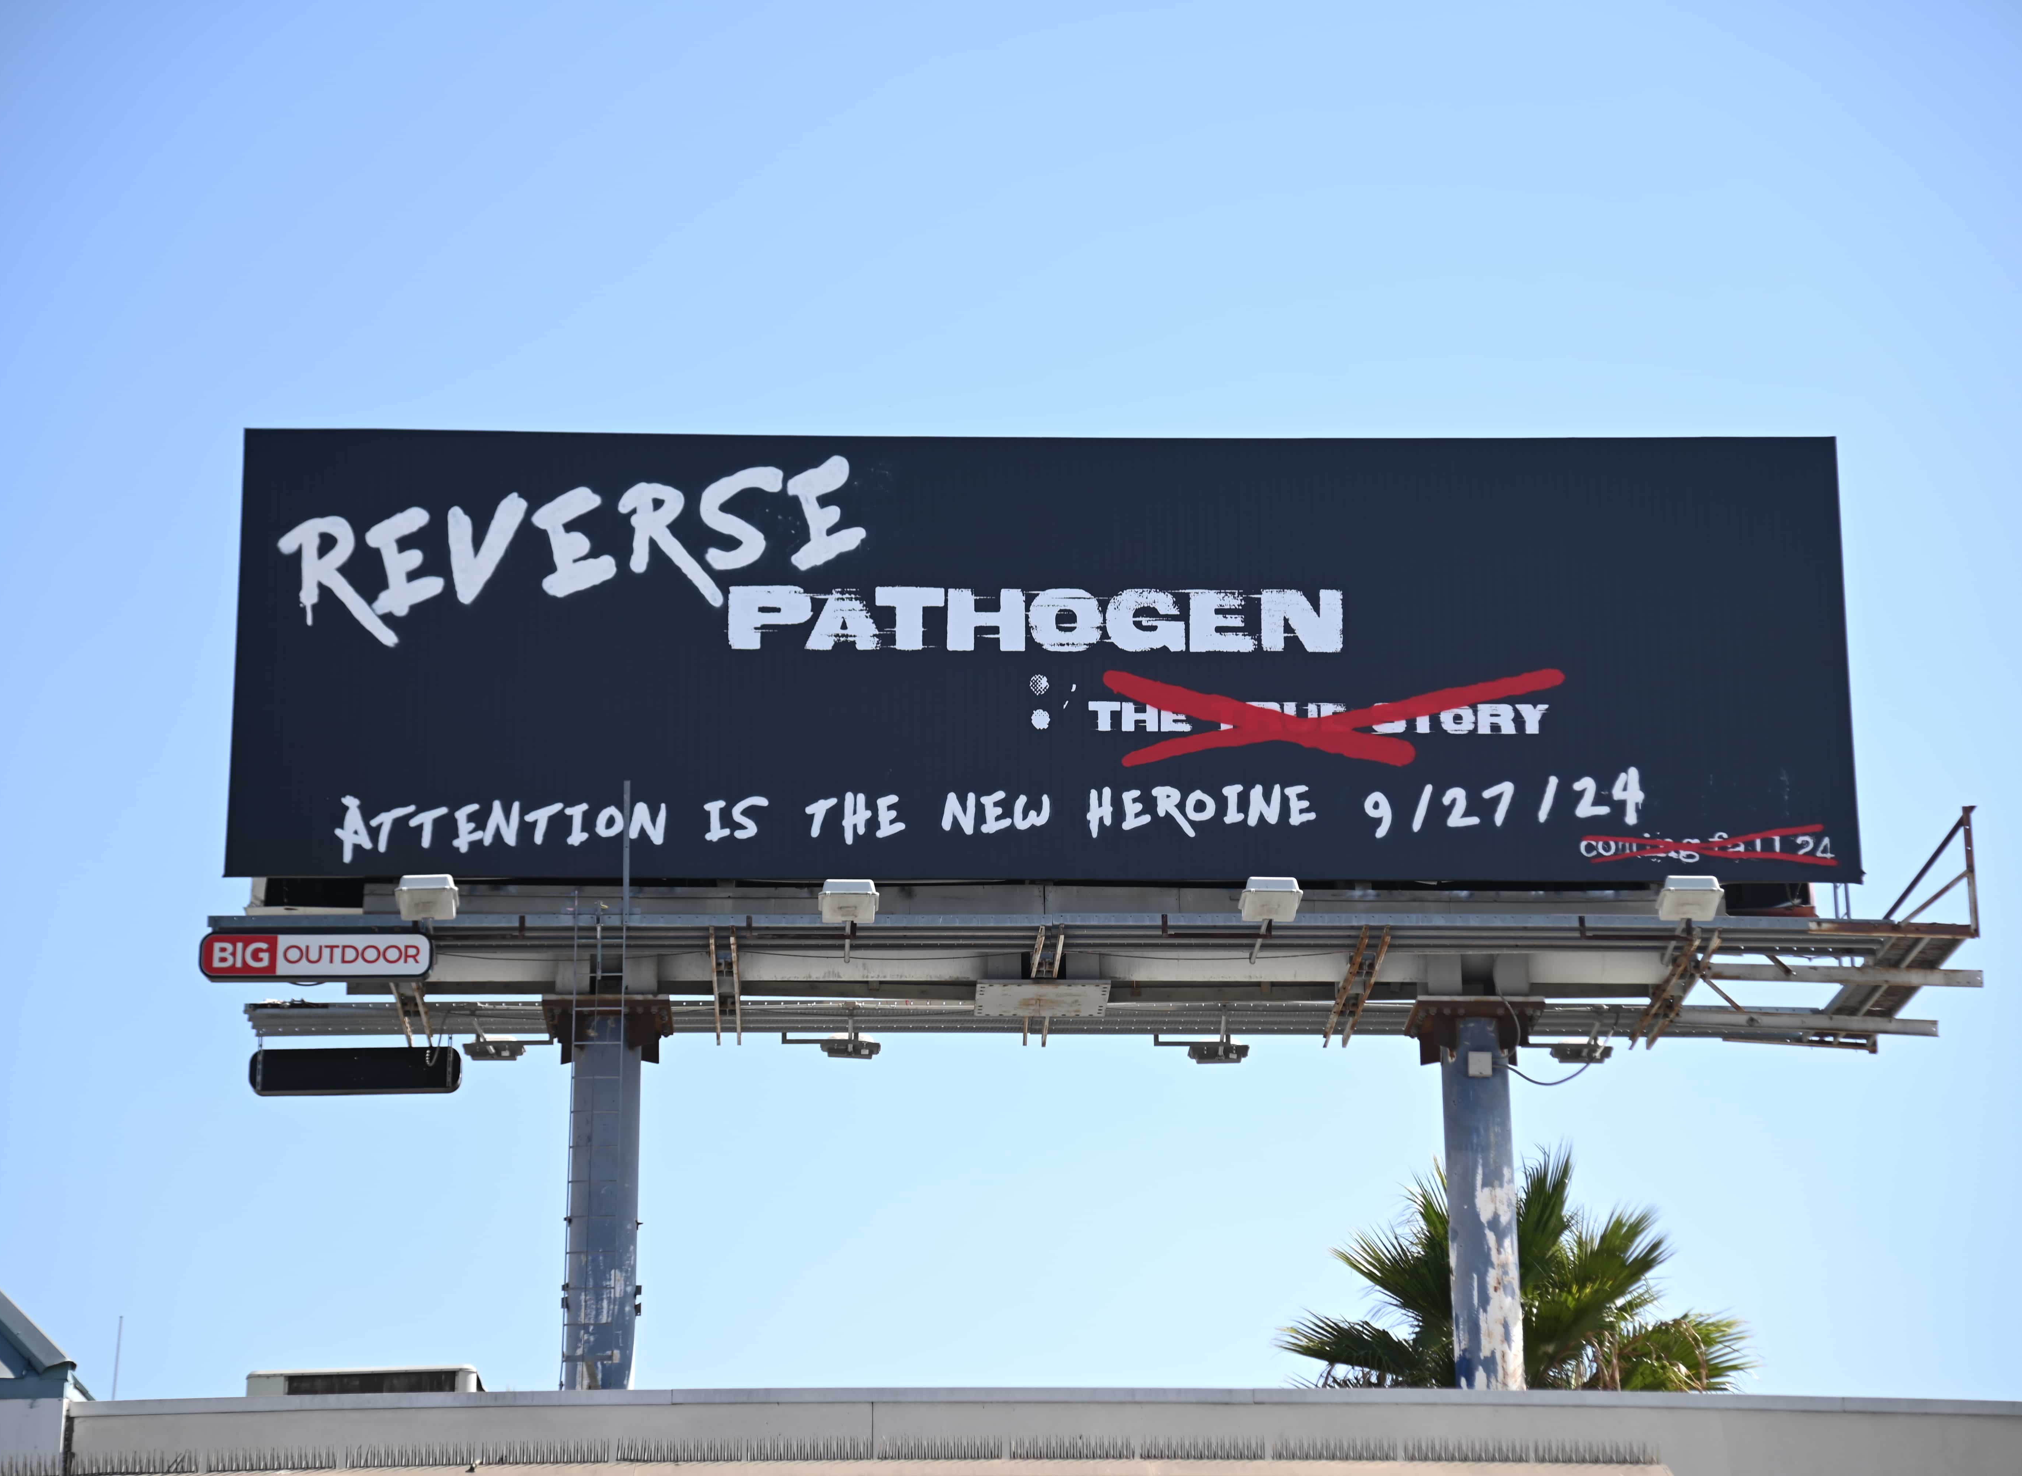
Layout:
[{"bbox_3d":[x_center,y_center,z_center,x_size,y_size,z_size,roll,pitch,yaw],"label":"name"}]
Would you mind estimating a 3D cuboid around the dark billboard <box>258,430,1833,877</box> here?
[{"bbox_3d":[0.318,-0.725,43.642,14.650,4.280,0.300,0,-17,-2],"label":"dark billboard"}]

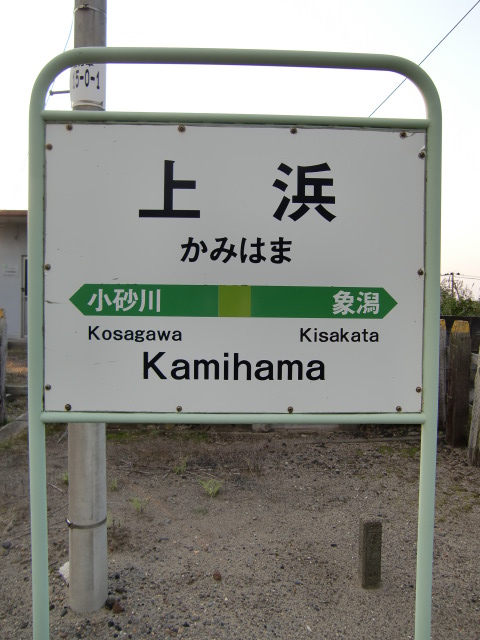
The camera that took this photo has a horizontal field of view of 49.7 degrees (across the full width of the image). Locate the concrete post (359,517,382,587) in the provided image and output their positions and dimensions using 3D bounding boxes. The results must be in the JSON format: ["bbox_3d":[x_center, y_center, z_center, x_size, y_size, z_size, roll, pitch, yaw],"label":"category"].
[{"bbox_3d":[0.709,1.267,2.819,0.097,0.345,0.097,0,2,2],"label":"concrete post"}]

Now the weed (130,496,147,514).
[{"bbox_3d":[-0.734,1.338,3.756,0.130,0.125,0.120,0,2,0],"label":"weed"}]

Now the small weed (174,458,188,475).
[{"bbox_3d":[-0.522,1.308,4.623,0.125,0.135,0.115,0,2,0],"label":"small weed"}]

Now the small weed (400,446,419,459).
[{"bbox_3d":[1.723,1.332,5.260,0.180,0.080,0.160,0,2,0],"label":"small weed"}]

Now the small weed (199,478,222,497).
[{"bbox_3d":[-0.231,1.331,4.098,0.190,0.125,0.170,0,2,0],"label":"small weed"}]

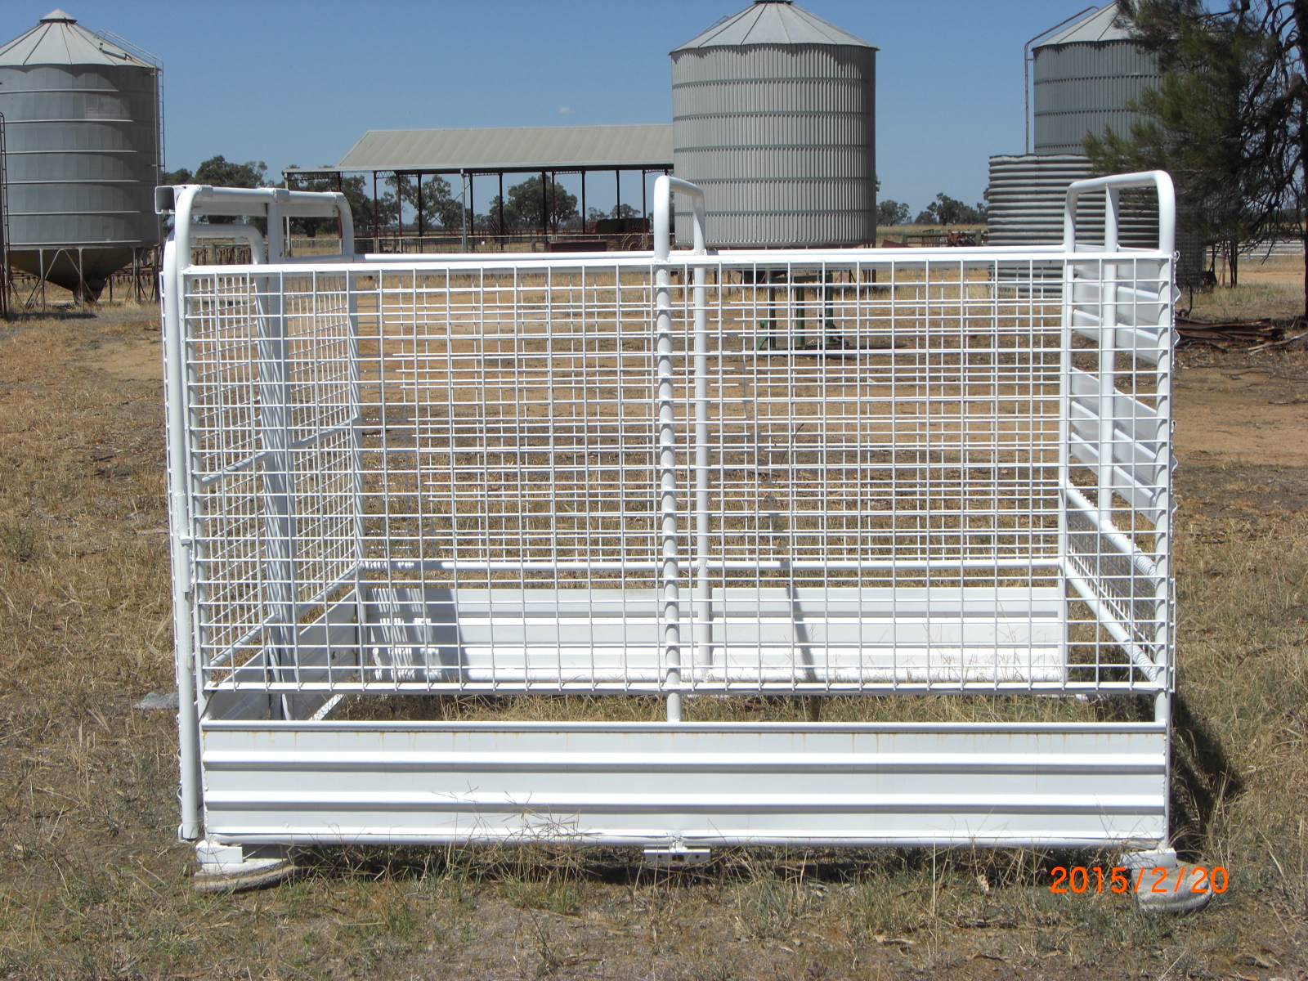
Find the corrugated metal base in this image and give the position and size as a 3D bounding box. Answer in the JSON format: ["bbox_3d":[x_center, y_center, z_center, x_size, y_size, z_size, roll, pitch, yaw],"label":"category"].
[{"bbox_3d":[0.052,0.667,4.886,2.190,0.295,0.050,0,8,4],"label":"corrugated metal base"}]

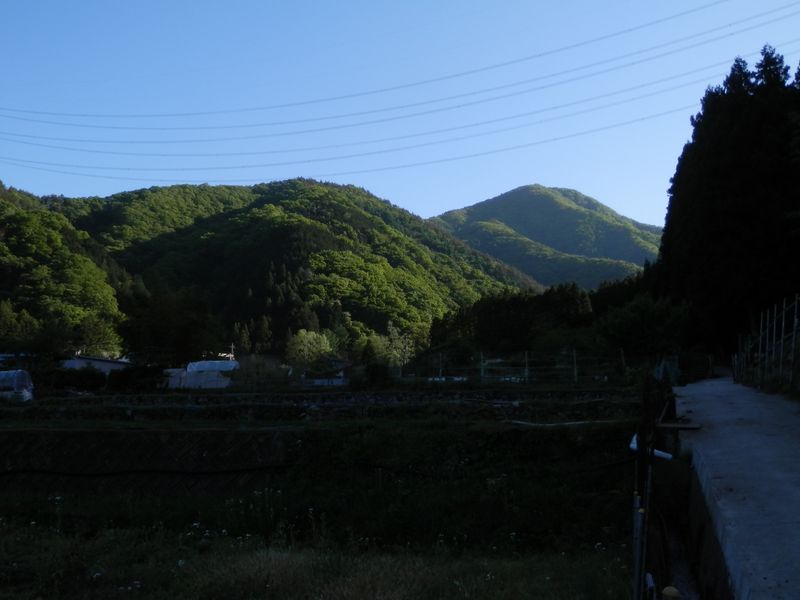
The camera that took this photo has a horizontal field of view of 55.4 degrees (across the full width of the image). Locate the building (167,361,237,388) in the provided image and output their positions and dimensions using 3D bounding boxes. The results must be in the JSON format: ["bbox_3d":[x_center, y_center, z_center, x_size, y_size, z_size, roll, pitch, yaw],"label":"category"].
[{"bbox_3d":[-15.900,6.000,61.700,5.200,2.300,3.600,0,-5,0],"label":"building"}]

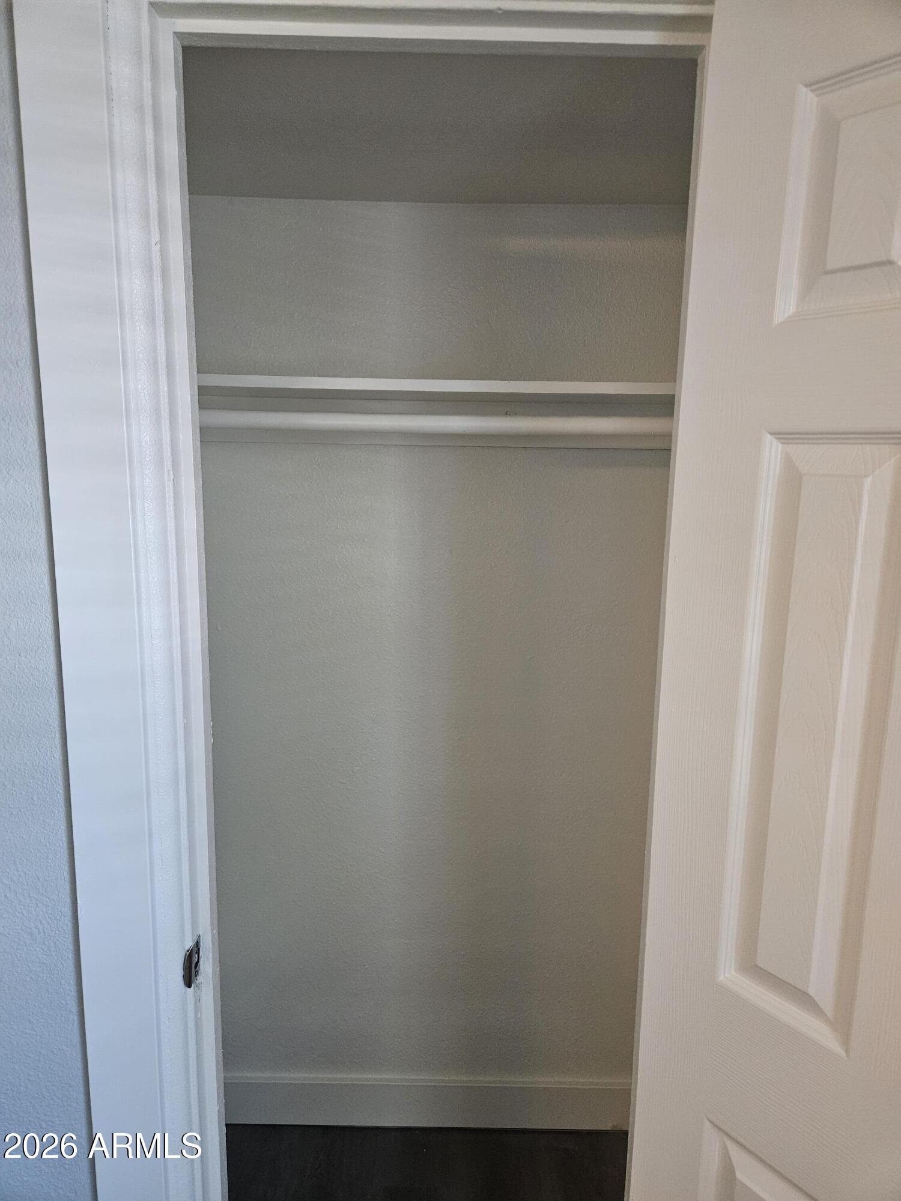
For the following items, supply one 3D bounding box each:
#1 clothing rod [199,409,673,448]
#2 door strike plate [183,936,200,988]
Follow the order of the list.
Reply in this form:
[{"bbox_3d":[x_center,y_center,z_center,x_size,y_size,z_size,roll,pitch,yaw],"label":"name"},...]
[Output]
[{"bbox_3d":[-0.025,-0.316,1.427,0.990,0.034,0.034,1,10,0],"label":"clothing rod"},{"bbox_3d":[-0.340,0.478,1.051,0.009,0.054,0.041,1,10,0],"label":"door strike plate"}]

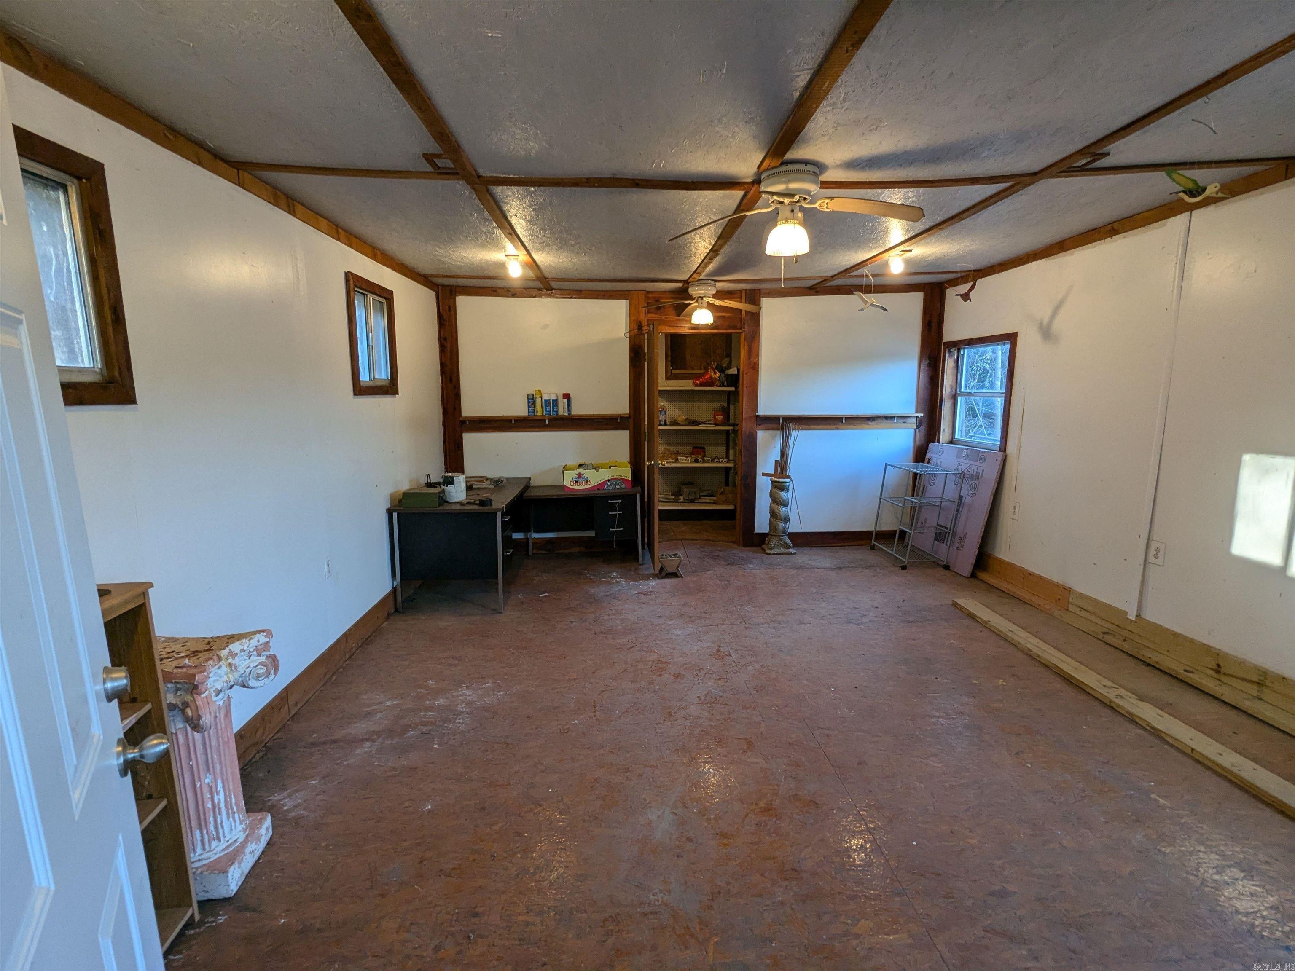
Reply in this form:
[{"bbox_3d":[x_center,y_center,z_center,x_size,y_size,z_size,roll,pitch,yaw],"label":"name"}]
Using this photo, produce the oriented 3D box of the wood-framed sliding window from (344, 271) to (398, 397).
[{"bbox_3d":[-1.795,-0.948,3.886,0.070,0.718,0.727,0,9,-3],"label":"wood-framed sliding window"}]

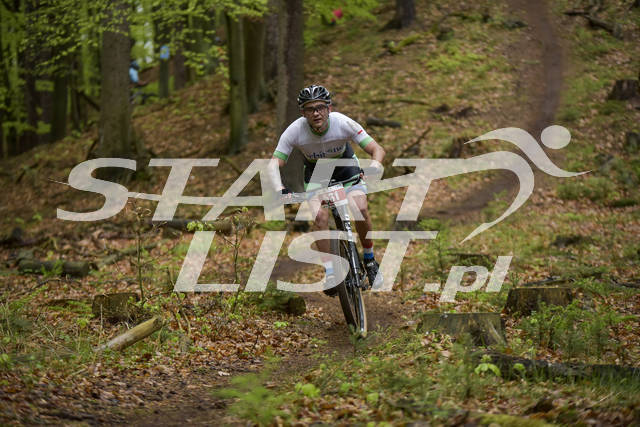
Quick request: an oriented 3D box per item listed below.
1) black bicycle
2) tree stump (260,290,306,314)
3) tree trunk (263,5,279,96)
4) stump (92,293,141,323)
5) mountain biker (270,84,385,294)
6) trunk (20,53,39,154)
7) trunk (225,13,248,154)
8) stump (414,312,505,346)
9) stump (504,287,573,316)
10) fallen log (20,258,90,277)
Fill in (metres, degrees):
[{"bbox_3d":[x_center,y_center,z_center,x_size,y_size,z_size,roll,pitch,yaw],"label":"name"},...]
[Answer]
[{"bbox_3d":[0.200,0.290,14.500,0.620,1.030,1.720,-11,1,4],"label":"black bicycle"},{"bbox_3d":[-0.280,0.660,16.000,0.360,0.180,0.280,0,1,0],"label":"tree stump"},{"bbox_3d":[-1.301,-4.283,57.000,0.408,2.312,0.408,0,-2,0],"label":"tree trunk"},{"bbox_3d":[-1.407,0.650,15.000,0.322,0.207,0.322,0,-2,0],"label":"stump"},{"bbox_3d":[0.050,-0.160,14.650,0.760,1.410,0.850,0,1,3],"label":"mountain biker"},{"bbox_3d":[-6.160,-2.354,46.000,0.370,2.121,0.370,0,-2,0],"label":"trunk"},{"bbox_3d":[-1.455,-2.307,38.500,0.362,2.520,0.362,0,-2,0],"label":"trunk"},{"bbox_3d":[0.881,0.727,13.600,0.535,0.213,0.535,0,-2,0],"label":"stump"},{"bbox_3d":[1.551,0.625,15.400,0.468,0.213,0.468,0,-2,0],"label":"stump"},{"bbox_3d":[-2.289,0.466,18.700,0.680,0.140,0.150,-1,-2,20],"label":"fallen log"}]

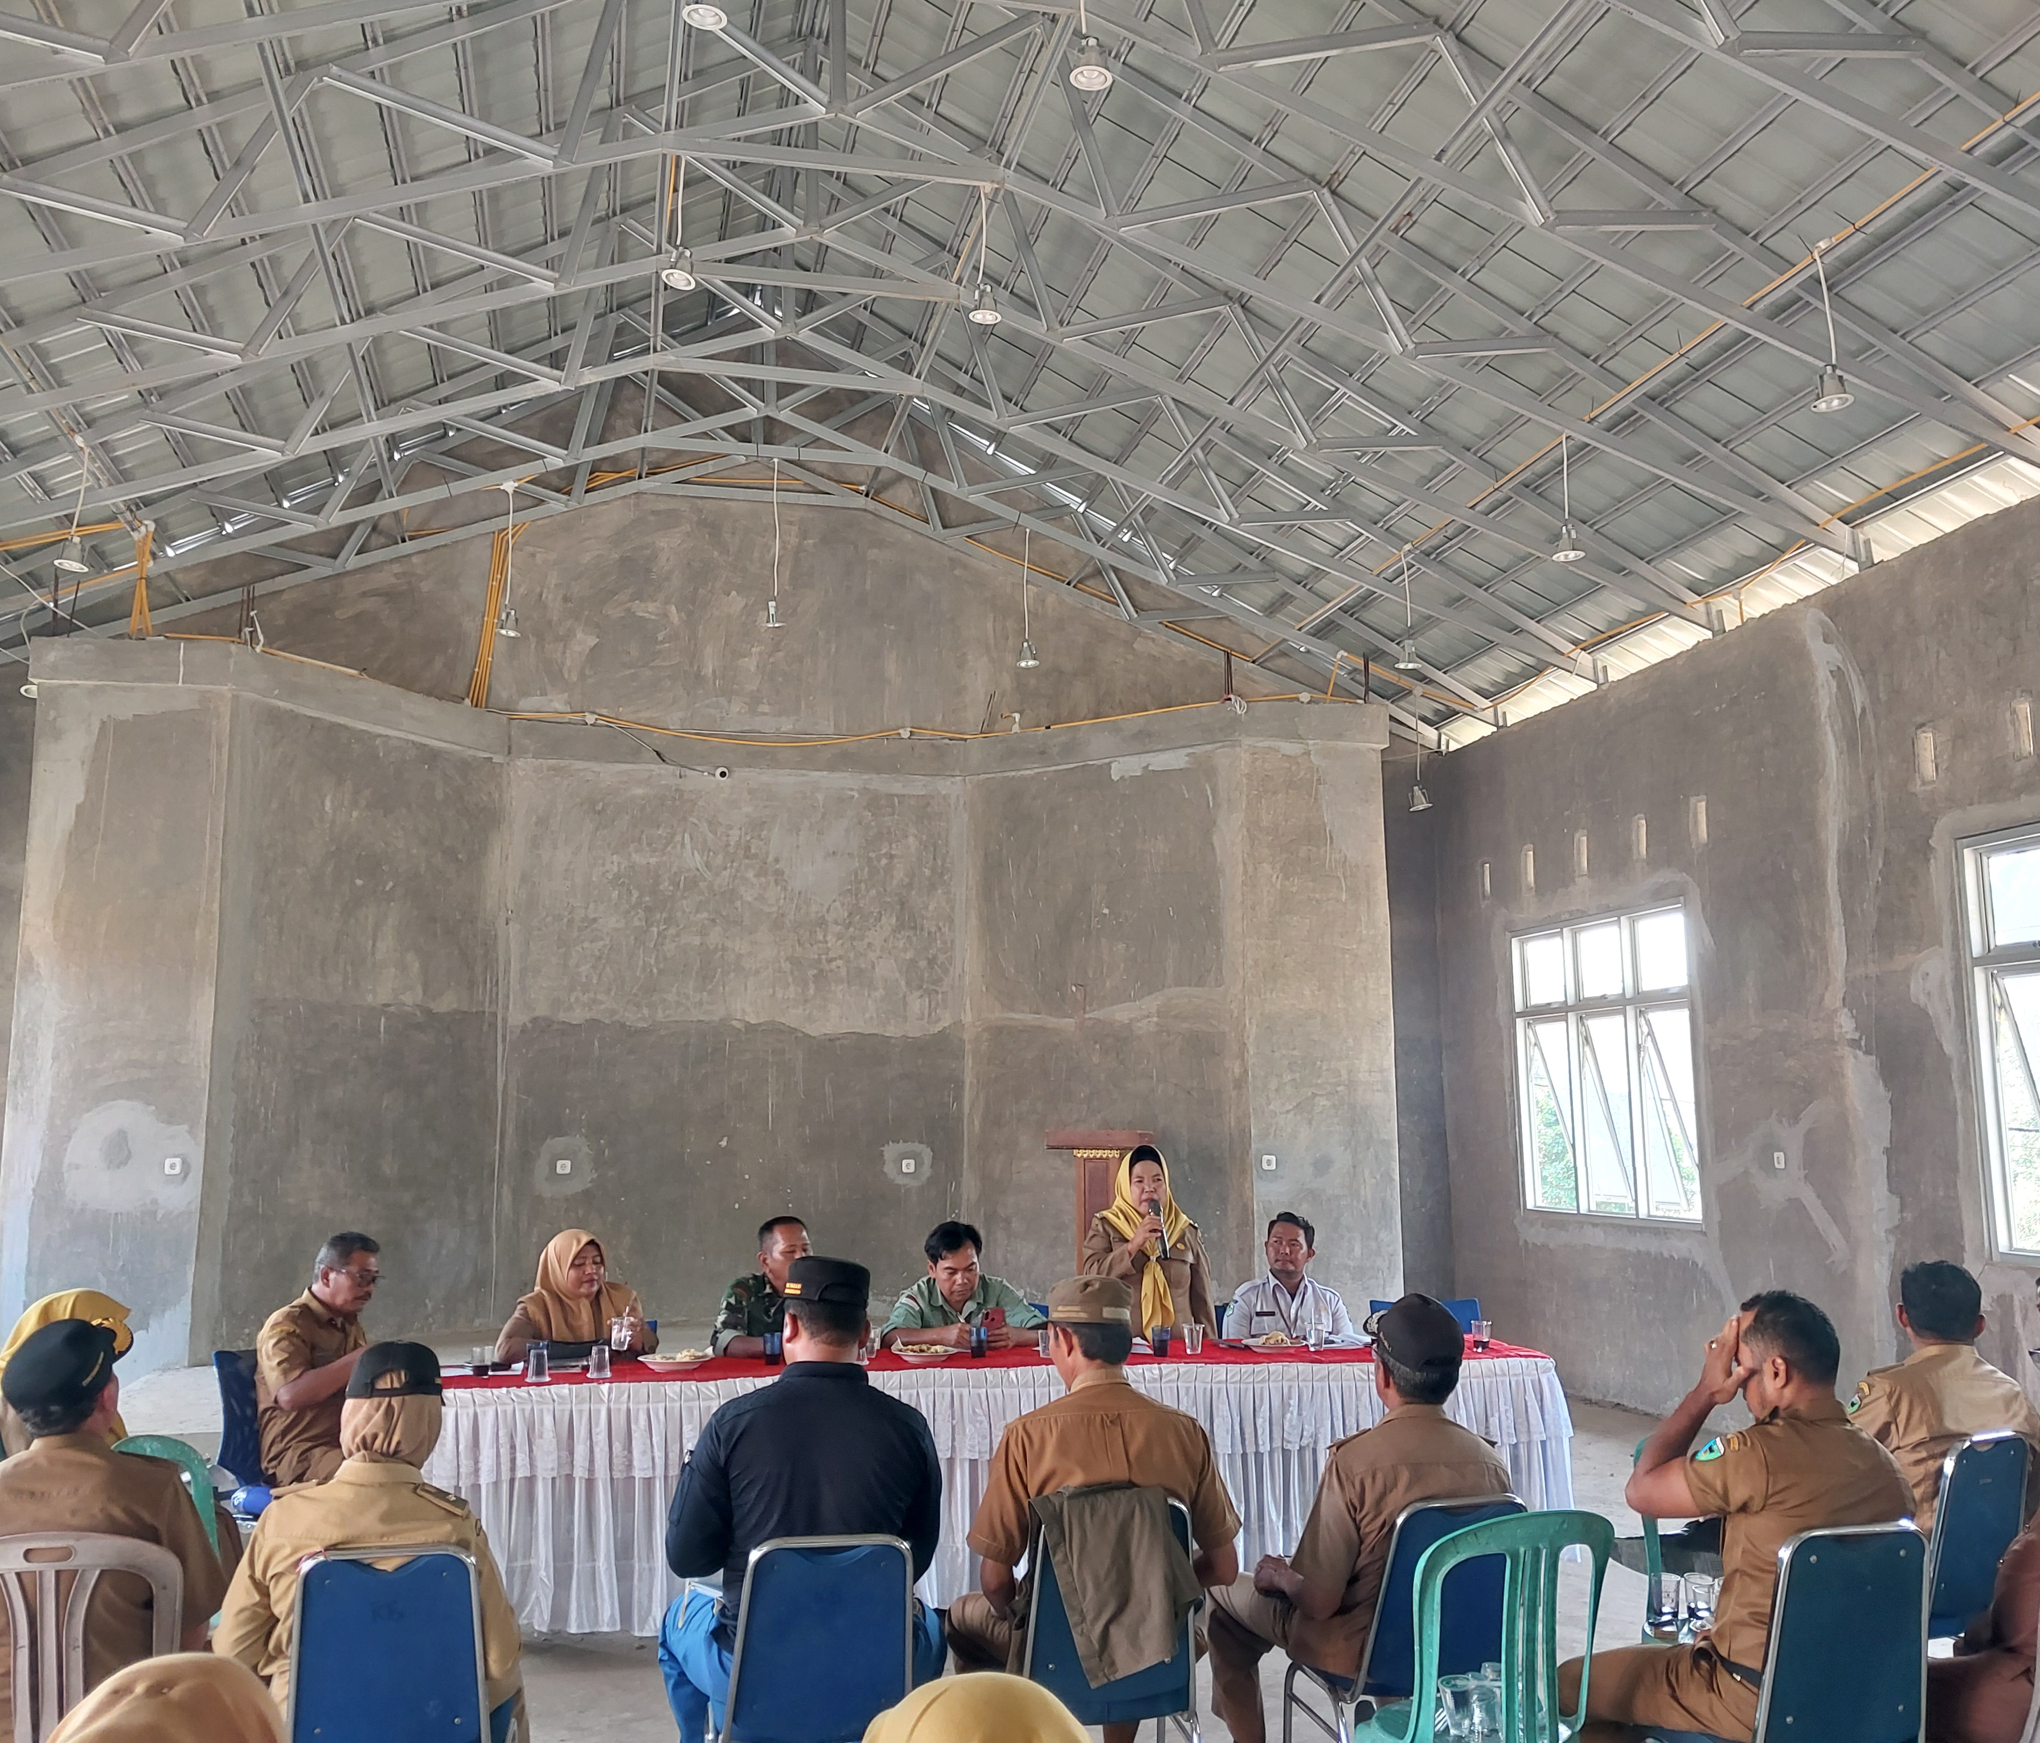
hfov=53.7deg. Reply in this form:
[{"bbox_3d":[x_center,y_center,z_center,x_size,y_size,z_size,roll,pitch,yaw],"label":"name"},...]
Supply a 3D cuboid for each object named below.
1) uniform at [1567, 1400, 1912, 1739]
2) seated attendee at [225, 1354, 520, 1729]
[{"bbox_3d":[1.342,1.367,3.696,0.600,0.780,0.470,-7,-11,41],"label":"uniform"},{"bbox_3d":[-1.214,1.499,3.885,0.540,1.220,0.800,1,-8,-7],"label":"seated attendee"}]

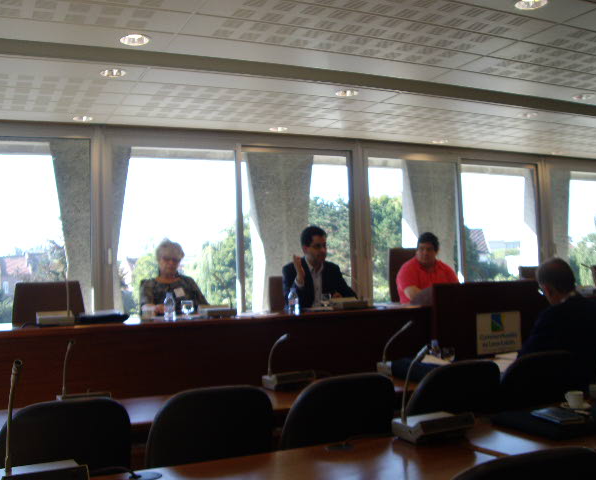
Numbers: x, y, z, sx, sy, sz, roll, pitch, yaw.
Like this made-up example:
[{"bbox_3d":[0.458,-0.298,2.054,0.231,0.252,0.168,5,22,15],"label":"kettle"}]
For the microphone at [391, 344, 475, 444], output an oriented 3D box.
[{"bbox_3d":[0.450,0.466,2.197,0.250,0.305,0.210,-1,-2,-24],"label":"microphone"}]

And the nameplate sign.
[{"bbox_3d":[1.486,0.680,5.171,0.440,0.305,0.020,0,-2,-26],"label":"nameplate sign"}]

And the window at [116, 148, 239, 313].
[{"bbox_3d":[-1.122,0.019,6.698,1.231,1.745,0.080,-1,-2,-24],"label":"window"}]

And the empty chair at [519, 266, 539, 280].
[{"bbox_3d":[2.330,0.723,6.254,0.480,0.970,0.560,-1,-2,-24],"label":"empty chair"}]

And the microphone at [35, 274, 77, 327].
[{"bbox_3d":[-1.443,0.354,4.192,0.210,0.290,0.200,-1,-2,-24],"label":"microphone"}]

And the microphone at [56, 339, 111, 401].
[{"bbox_3d":[-0.868,0.558,2.947,0.260,0.300,0.290,0,-2,-26],"label":"microphone"}]

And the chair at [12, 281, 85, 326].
[{"bbox_3d":[-1.577,0.765,4.507,0.480,0.970,0.560,-1,-2,-24],"label":"chair"}]

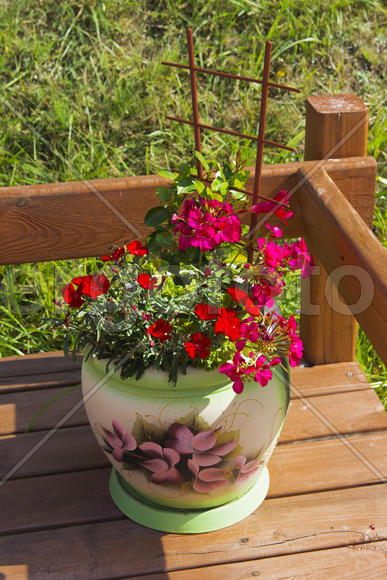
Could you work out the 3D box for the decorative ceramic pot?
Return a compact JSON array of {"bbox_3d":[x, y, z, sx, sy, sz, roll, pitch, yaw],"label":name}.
[{"bbox_3d":[-0.009,0.181,1.761,0.316,0.301,0.316,-1,27,1],"label":"decorative ceramic pot"}]

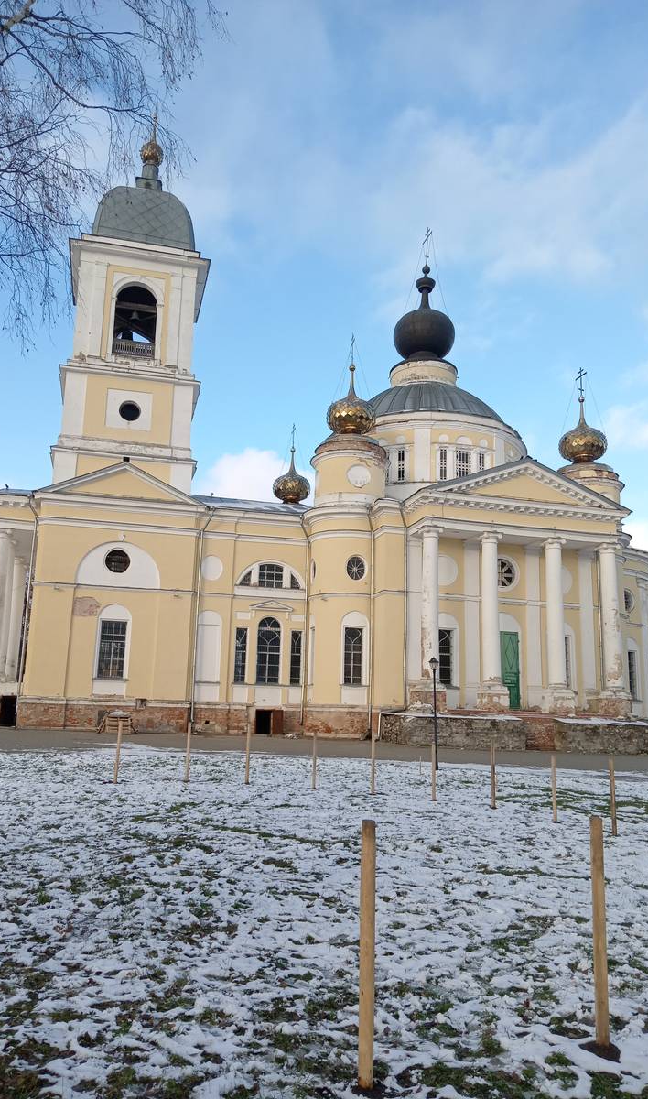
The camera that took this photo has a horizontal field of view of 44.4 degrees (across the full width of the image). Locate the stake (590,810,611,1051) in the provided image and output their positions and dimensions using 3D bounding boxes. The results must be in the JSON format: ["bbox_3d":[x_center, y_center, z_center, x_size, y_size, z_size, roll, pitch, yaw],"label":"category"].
[{"bbox_3d":[1.372,1.879,3.946,0.063,1.056,0.063,2,-11,0],"label":"stake"}]

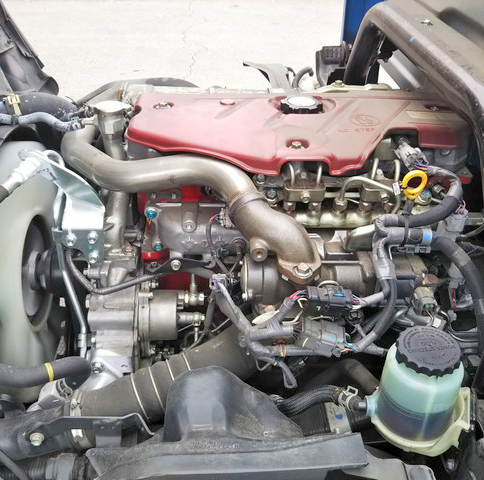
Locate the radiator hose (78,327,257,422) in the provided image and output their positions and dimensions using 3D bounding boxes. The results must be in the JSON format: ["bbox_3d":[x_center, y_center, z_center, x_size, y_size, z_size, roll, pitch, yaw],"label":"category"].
[{"bbox_3d":[-0.101,0.187,0.755,0.255,0.088,0.078,-9,30,-16],"label":"radiator hose"}]

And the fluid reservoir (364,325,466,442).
[{"bbox_3d":[0.215,0.180,0.685,0.108,0.118,0.100,0,29,0],"label":"fluid reservoir"}]

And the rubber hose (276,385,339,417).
[{"bbox_3d":[0.083,0.207,0.710,0.082,0.034,0.032,-5,29,-9],"label":"rubber hose"}]

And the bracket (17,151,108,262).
[{"bbox_3d":[-0.270,-0.055,0.830,0.122,0.160,0.070,0,29,0],"label":"bracket"}]

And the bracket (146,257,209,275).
[{"bbox_3d":[-0.101,0.040,0.870,0.097,0.030,0.020,1,29,3],"label":"bracket"}]

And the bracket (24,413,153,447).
[{"bbox_3d":[-0.191,0.240,0.695,0.160,0.042,0.035,1,29,3],"label":"bracket"}]

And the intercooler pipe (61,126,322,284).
[{"bbox_3d":[-0.085,-0.060,0.862,0.395,0.155,0.270,0,29,0],"label":"intercooler pipe"}]

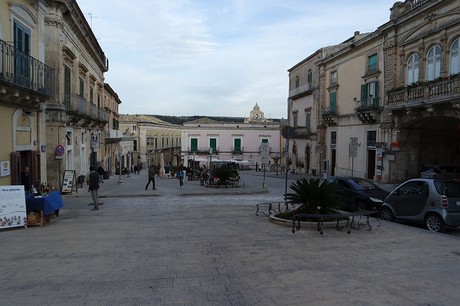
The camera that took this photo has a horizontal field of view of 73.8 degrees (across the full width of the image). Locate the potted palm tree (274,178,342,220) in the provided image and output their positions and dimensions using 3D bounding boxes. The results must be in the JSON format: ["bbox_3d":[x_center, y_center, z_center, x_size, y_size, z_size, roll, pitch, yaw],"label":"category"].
[{"bbox_3d":[2.569,1.473,9.600,1.950,1.300,1.950,0,2,0],"label":"potted palm tree"}]

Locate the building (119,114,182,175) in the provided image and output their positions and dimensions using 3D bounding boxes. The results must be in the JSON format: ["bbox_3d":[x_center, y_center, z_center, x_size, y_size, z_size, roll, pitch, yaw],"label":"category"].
[{"bbox_3d":[-18.200,-2.400,66.000,9.500,10.000,24.000,1,2,9],"label":"building"}]

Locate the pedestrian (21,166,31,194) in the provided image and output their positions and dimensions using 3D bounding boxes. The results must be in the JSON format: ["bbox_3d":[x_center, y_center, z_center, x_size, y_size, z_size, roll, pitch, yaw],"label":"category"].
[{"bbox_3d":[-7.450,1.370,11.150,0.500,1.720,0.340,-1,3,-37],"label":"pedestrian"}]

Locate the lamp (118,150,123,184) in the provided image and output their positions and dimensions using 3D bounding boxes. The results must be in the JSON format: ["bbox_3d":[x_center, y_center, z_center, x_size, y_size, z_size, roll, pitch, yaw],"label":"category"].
[{"bbox_3d":[-10.167,1.349,28.500,0.400,2.900,0.400,0,2,0],"label":"lamp"}]

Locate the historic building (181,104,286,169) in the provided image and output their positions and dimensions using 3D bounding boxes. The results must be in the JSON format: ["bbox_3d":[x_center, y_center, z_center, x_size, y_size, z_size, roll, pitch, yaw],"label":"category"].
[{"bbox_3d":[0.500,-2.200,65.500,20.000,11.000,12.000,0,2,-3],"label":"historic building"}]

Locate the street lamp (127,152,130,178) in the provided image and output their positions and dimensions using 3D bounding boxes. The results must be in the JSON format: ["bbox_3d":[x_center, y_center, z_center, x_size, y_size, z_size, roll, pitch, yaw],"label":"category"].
[{"bbox_3d":[-11.989,1.339,36.300,0.400,2.950,0.400,0,2,0],"label":"street lamp"}]

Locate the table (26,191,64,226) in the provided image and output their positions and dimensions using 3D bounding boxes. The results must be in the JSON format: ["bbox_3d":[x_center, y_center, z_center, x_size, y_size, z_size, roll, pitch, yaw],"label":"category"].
[{"bbox_3d":[-6.000,1.730,9.600,0.850,0.850,1.700,0,2,-12],"label":"table"}]

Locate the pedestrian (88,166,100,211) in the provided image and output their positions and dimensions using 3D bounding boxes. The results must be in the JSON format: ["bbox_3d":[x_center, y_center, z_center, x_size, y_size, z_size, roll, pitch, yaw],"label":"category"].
[{"bbox_3d":[-5.351,1.422,12.100,0.420,1.730,0.480,0,2,3],"label":"pedestrian"}]

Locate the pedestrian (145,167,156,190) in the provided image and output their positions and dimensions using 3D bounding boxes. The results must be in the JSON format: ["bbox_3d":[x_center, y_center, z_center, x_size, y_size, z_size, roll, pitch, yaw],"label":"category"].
[{"bbox_3d":[-5.506,1.773,21.300,0.680,1.700,0.500,0,2,-3],"label":"pedestrian"}]

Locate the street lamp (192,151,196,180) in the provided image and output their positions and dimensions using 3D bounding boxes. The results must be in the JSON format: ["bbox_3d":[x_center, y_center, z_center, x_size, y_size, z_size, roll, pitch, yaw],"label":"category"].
[{"bbox_3d":[-3.687,1.410,32.000,0.400,2.900,0.400,0,2,0],"label":"street lamp"}]

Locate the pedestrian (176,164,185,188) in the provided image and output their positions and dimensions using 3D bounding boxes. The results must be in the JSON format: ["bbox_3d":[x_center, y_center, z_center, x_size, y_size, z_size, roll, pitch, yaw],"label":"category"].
[{"bbox_3d":[-3.603,1.725,22.300,0.500,1.680,0.340,0,2,-6],"label":"pedestrian"}]

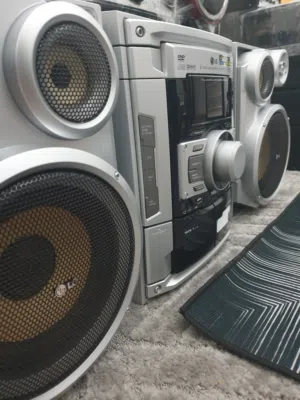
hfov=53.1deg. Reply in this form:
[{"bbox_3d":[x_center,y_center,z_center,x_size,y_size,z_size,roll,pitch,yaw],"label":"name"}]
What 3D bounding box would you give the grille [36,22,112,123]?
[{"bbox_3d":[-0.057,-0.096,0.230,0.020,0.069,0.069,11,24,39],"label":"grille"}]

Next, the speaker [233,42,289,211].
[{"bbox_3d":[0.158,-0.154,0.672,0.250,0.306,0.230,11,24,39],"label":"speaker"}]

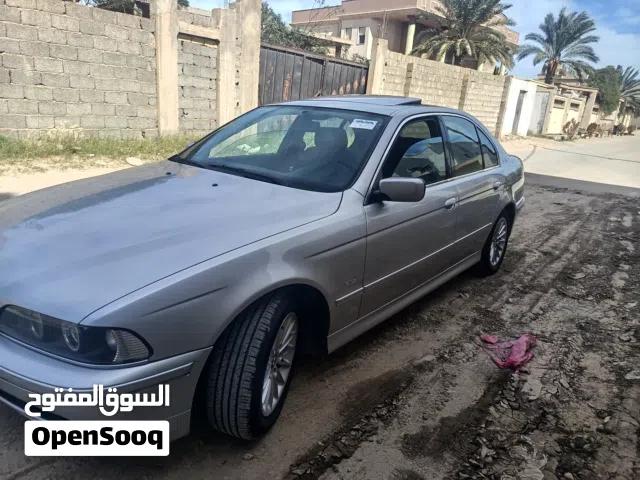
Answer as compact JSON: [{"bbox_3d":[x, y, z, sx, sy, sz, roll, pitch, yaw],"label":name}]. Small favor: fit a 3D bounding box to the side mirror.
[{"bbox_3d":[0.399,-0.244,2.155,0.220,0.130,0.120,16,20,36],"label":"side mirror"}]

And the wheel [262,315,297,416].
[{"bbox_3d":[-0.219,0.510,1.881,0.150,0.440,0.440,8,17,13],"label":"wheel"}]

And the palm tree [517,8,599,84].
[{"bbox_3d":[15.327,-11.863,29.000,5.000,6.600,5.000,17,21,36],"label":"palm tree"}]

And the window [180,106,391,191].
[{"bbox_3d":[-0.278,-0.615,2.700,1.430,0.150,0.840,16,48,36],"label":"window"}]

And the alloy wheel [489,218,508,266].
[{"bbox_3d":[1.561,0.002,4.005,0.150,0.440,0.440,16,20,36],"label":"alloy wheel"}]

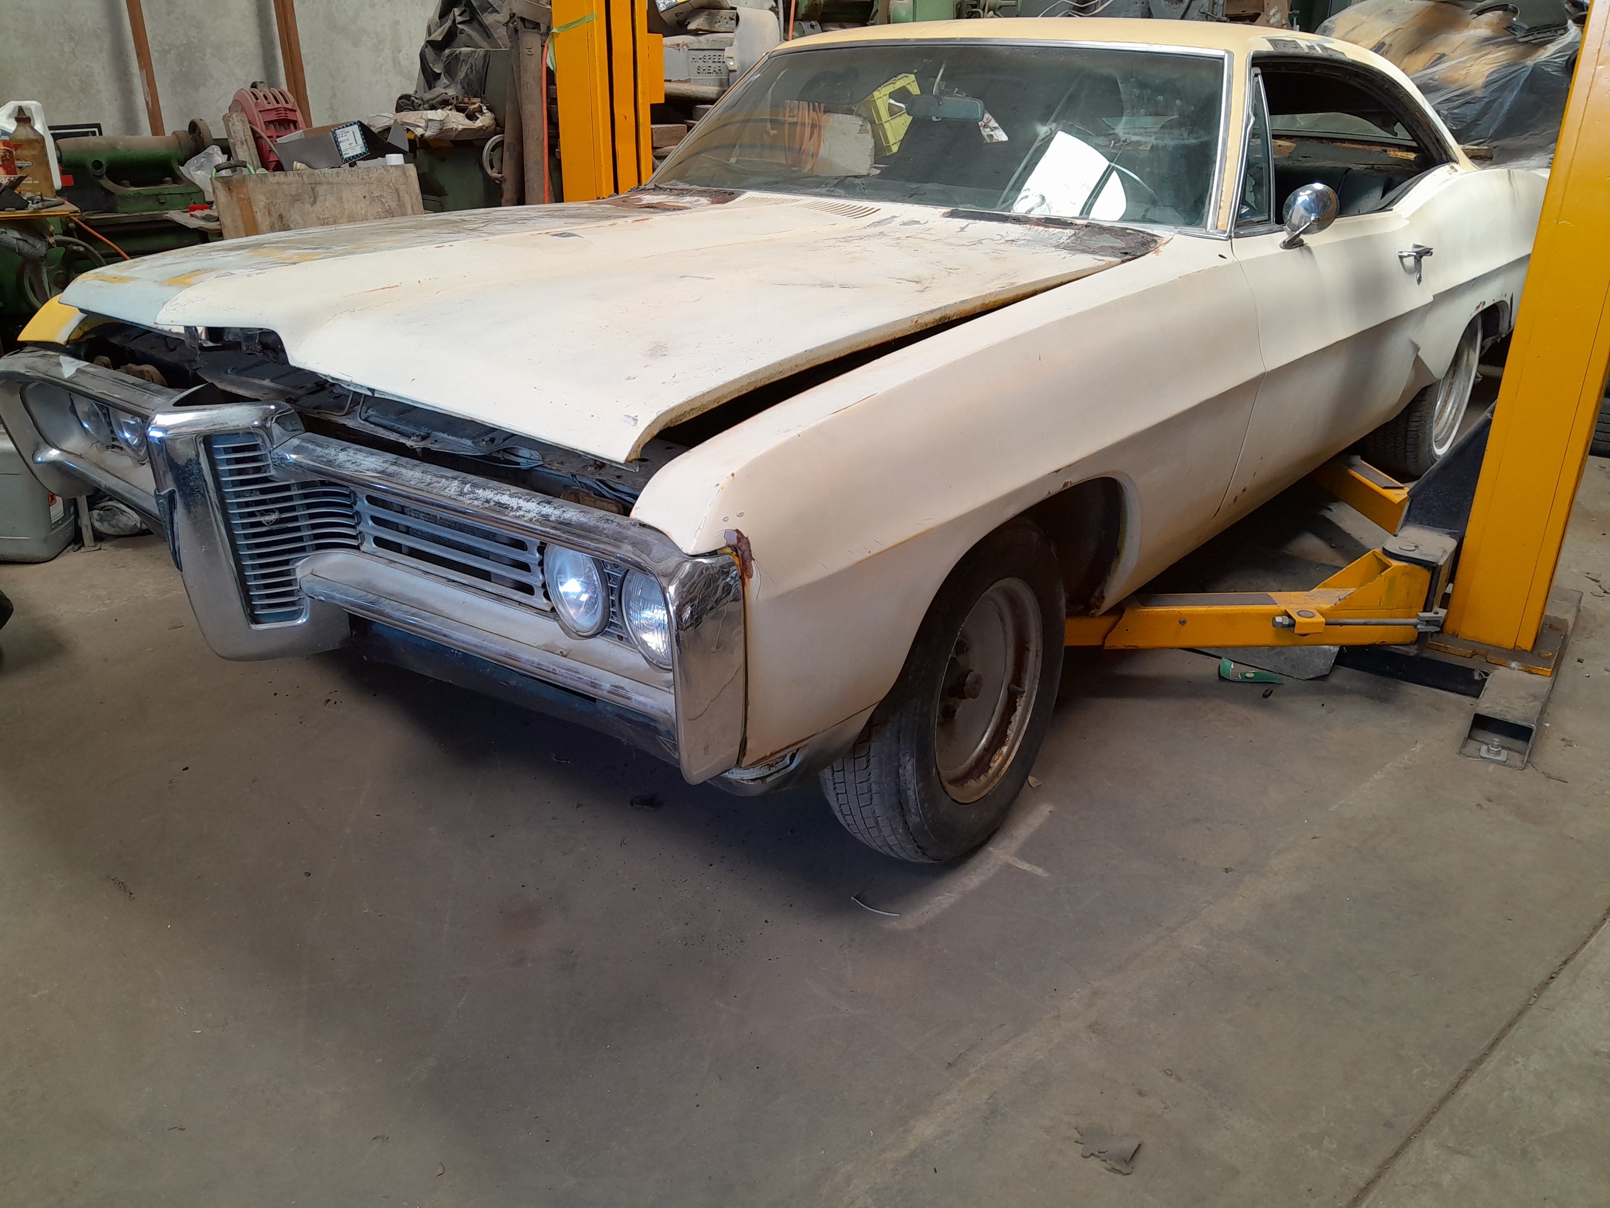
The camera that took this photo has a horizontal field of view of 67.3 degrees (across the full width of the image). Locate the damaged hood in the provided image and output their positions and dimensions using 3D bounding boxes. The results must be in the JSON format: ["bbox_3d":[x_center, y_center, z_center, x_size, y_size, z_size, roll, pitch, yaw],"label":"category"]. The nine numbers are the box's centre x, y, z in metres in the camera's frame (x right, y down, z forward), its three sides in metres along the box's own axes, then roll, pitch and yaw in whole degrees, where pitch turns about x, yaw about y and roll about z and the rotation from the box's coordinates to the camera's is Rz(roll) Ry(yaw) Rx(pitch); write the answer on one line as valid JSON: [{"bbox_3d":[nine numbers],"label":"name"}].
[{"bbox_3d":[-0.402,-0.637,2.309,1.630,0.200,1.690,18,28,36],"label":"damaged hood"}]

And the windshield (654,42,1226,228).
[{"bbox_3d":[0.262,-1.163,2.960,1.640,0.140,0.560,18,72,36],"label":"windshield"}]

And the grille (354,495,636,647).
[{"bbox_3d":[-0.442,-0.063,1.673,0.610,0.140,0.060,18,28,36],"label":"grille"}]

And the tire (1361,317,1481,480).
[{"bbox_3d":[2.231,-0.799,4.324,0.210,0.675,0.675,18,28,36],"label":"tire"}]

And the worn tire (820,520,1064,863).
[{"bbox_3d":[0.265,0.139,2.154,0.190,0.635,0.635,15,27,32],"label":"worn tire"}]

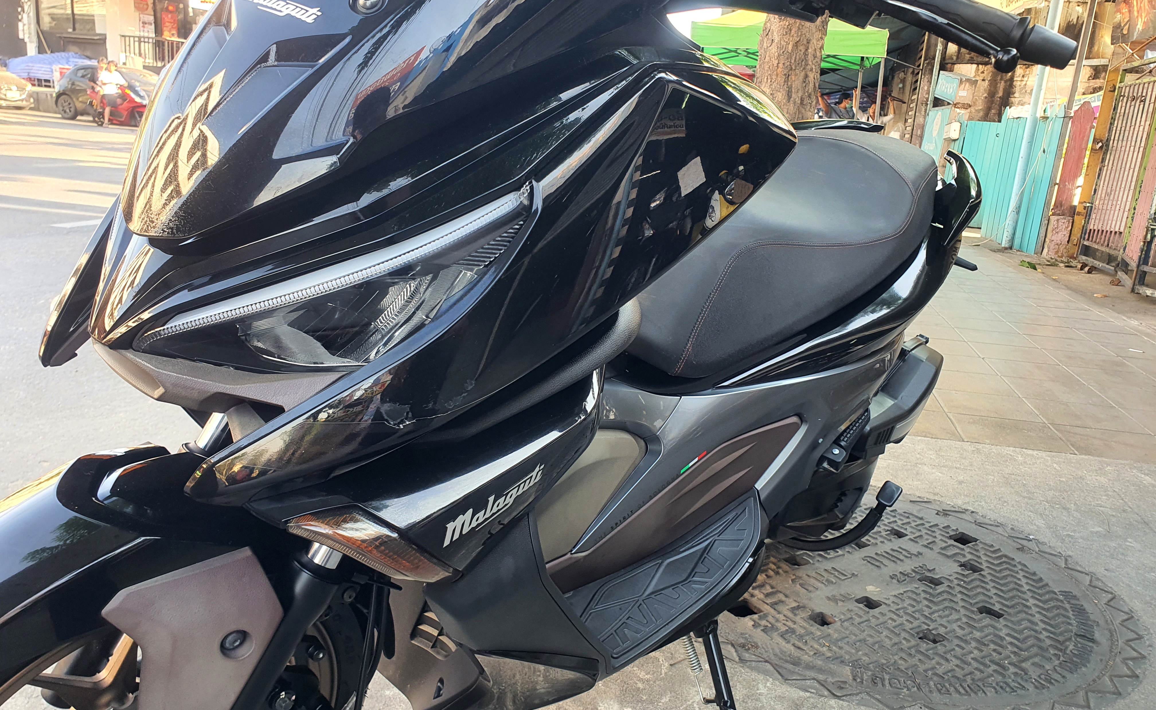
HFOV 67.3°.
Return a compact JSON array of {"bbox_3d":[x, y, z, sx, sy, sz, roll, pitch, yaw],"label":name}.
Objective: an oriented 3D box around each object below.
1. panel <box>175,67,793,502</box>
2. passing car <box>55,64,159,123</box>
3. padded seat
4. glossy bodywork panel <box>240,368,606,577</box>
[{"bbox_3d":[0.007,-0.103,0.813,0.721,0.278,0.165,-23,43,-37],"label":"panel"},{"bbox_3d":[-11.785,-6.875,22.871,4.150,1.510,1.730,9,16,17],"label":"passing car"},{"bbox_3d":[0.301,-0.217,1.438,0.330,0.280,0.820,29,27,31],"label":"padded seat"},{"bbox_3d":[-0.120,0.100,0.781,0.319,0.216,0.124,-3,28,-34],"label":"glossy bodywork panel"}]

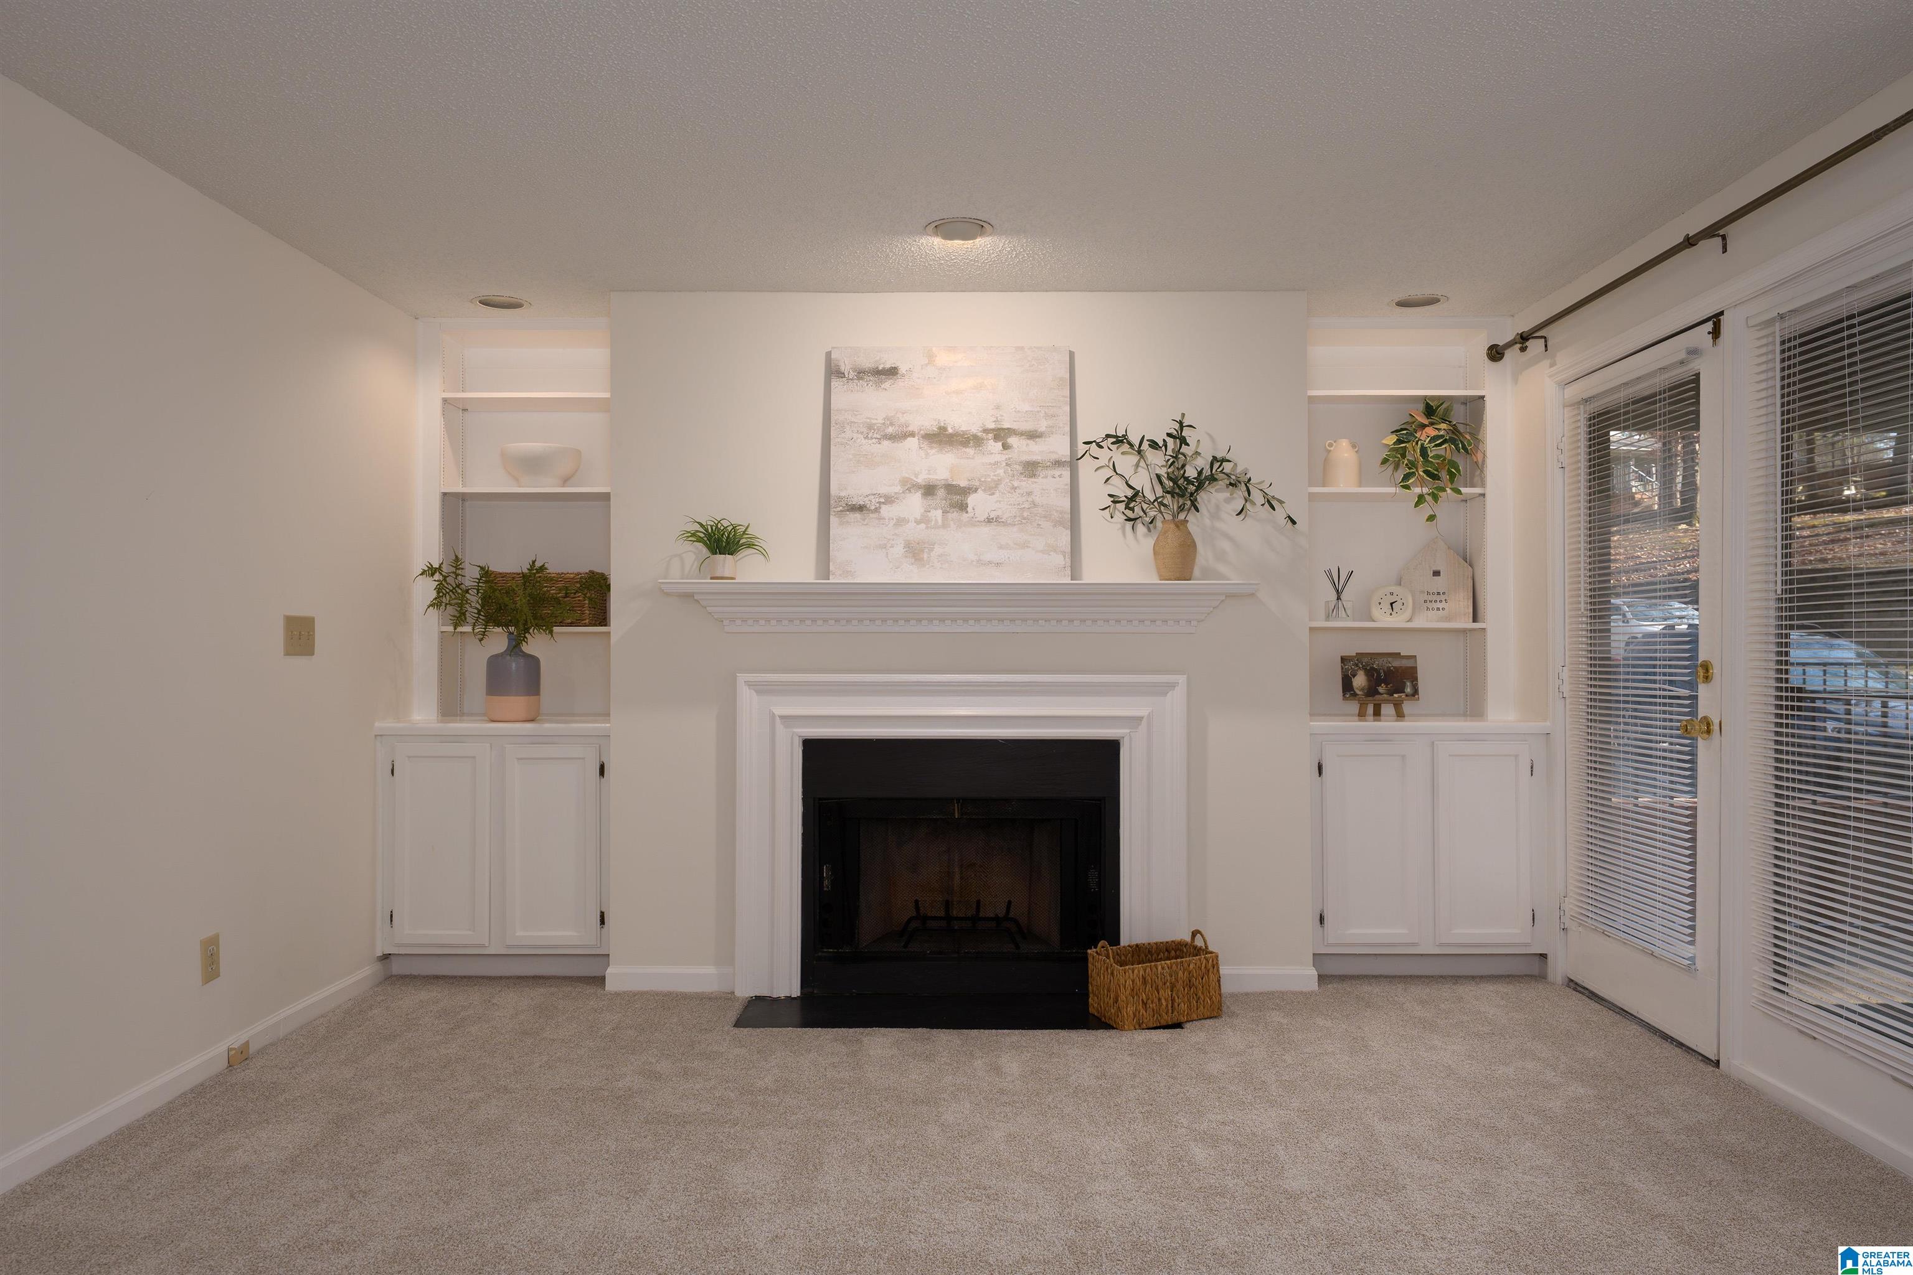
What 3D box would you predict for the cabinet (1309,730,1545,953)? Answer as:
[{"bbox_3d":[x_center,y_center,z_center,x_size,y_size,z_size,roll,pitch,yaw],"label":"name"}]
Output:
[{"bbox_3d":[1.636,0.702,4.693,0.820,0.795,0.560,0,-1,1],"label":"cabinet"}]

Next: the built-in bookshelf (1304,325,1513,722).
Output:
[{"bbox_3d":[1.645,-0.438,4.857,0.840,1.490,0.270,0,-1,1],"label":"built-in bookshelf"}]

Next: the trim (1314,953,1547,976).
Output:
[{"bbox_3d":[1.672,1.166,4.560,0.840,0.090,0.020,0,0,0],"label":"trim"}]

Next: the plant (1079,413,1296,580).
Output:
[{"bbox_3d":[0.763,-0.462,4.235,0.690,0.550,0.360,0,0,0],"label":"plant"}]

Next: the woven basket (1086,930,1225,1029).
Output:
[{"bbox_3d":[0.645,1.091,4.130,0.400,0.250,0.225,0,0,-27],"label":"woven basket"}]

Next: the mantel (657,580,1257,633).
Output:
[{"bbox_3d":[0.007,-0.101,4.290,1.970,0.172,0.215,0,0,0],"label":"mantel"}]

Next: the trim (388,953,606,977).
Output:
[{"bbox_3d":[-1.605,1.161,4.559,0.820,0.100,0.016,0,-1,1],"label":"trim"}]

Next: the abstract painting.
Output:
[{"bbox_3d":[-0.018,-0.583,4.320,0.800,0.795,0.035,0,-4,1],"label":"abstract painting"}]

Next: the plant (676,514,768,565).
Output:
[{"bbox_3d":[-0.786,-0.302,4.270,0.295,0.205,0.250,0,0,0],"label":"plant"}]

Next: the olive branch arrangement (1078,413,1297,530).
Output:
[{"bbox_3d":[0.760,-0.547,4.199,0.710,0.390,0.360,0,-1,1],"label":"olive branch arrangement"}]

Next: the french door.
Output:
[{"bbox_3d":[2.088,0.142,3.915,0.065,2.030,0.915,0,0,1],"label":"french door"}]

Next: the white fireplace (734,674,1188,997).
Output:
[{"bbox_3d":[0.018,0.667,4.317,1.515,1.074,0.090,0,-1,1],"label":"white fireplace"}]

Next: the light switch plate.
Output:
[{"bbox_3d":[-2.028,-0.004,3.952,0.012,0.124,0.175,0,-1,1],"label":"light switch plate"}]

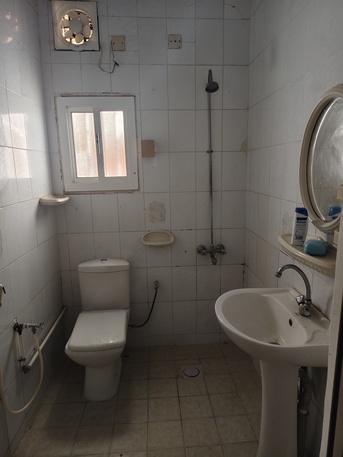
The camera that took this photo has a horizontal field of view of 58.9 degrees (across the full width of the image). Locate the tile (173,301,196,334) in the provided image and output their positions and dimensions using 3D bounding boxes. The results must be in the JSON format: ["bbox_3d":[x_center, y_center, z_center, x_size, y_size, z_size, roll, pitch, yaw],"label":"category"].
[{"bbox_3d":[0.112,0.749,2.543,0.200,0.300,0.010,-2,11,-4],"label":"tile"}]

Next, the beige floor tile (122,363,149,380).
[{"bbox_3d":[-0.268,1.073,2.274,0.200,0.010,0.200,-2,11,-4],"label":"beige floor tile"}]

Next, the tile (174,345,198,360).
[{"bbox_3d":[0.115,1.016,2.470,0.198,0.010,0.198,-2,11,-3],"label":"tile"}]

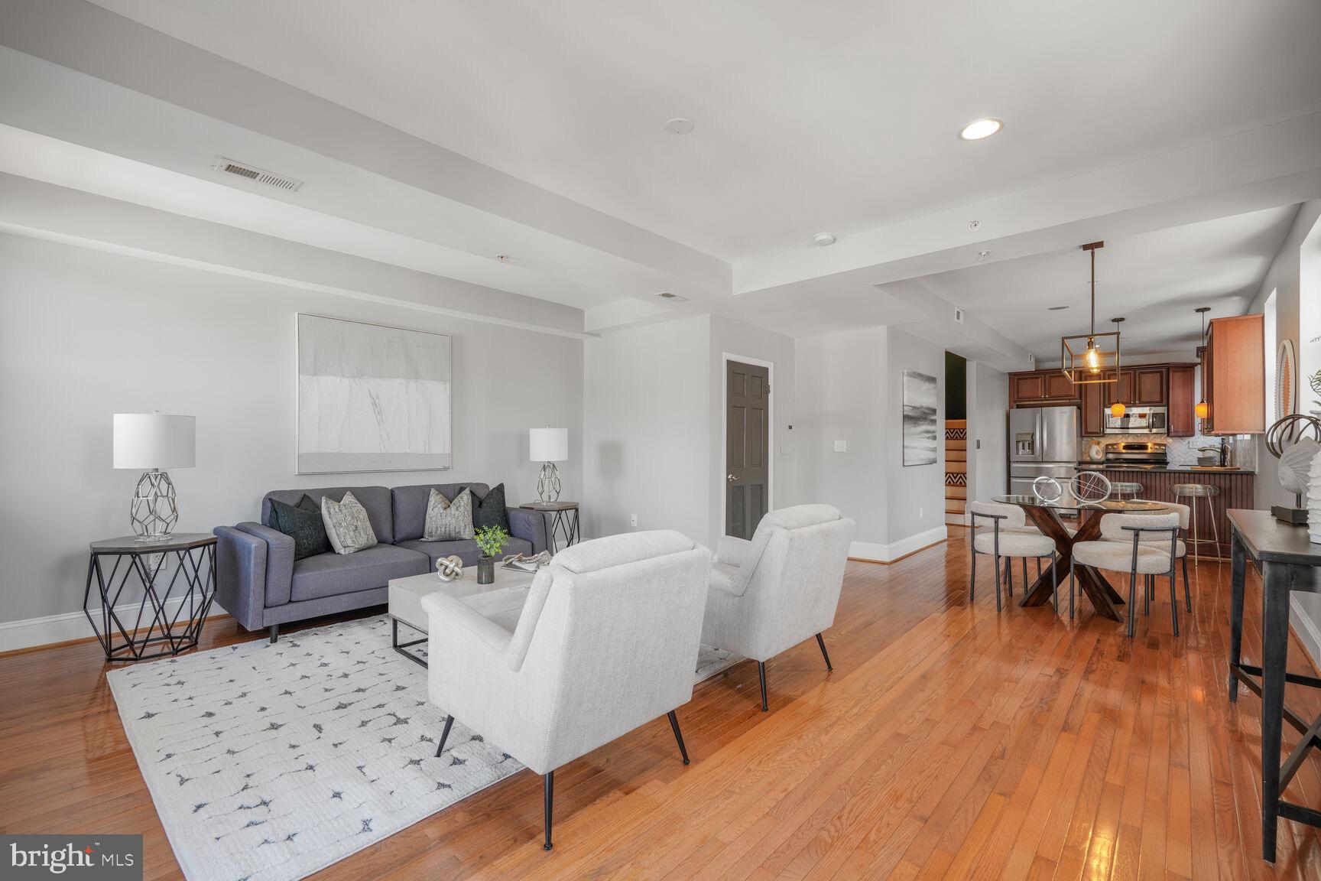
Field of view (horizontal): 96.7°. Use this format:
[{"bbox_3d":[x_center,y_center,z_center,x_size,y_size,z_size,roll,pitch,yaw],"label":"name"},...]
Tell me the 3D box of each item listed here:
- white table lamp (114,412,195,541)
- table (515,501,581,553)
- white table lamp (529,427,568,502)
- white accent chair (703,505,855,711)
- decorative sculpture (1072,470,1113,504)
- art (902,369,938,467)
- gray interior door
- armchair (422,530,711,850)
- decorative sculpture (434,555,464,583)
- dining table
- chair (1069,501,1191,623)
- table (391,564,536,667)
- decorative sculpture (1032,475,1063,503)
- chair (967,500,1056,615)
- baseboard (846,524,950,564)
[{"bbox_3d":[-3.024,0.207,3.513,0.370,0.765,0.370,0,-1,42],"label":"white table lamp"},{"bbox_3d":[-1.031,0.919,5.460,0.575,0.630,0.575,0,-1,42],"label":"table"},{"bbox_3d":[-1.111,0.239,5.846,0.375,0.765,0.375,0,-1,0],"label":"white table lamp"},{"bbox_3d":[0.471,0.771,3.078,0.850,0.890,0.730,0,-1,42],"label":"white accent chair"},{"bbox_3d":[3.209,0.350,4.382,0.250,0.236,0.100,0,-1,38],"label":"decorative sculpture"},{"bbox_3d":[2.950,-0.234,6.651,0.040,1.020,1.110,0,-1,42],"label":"art"},{"bbox_3d":[0.857,0.239,5.790,0.050,2.020,0.765,0,-1,42],"label":"gray interior door"},{"bbox_3d":[-0.343,0.767,2.170,0.860,0.875,0.730,0,-1,42],"label":"armchair"},{"bbox_3d":[-1.212,0.738,3.345,0.145,0.135,0.150,0,-1,42],"label":"decorative sculpture"},{"bbox_3d":[3.141,0.856,4.451,1.110,0.760,1.110,0,-1,42],"label":"dining table"},{"bbox_3d":[3.596,0.855,4.372,0.500,0.765,0.520,0,0,-1],"label":"chair"},{"bbox_3d":[-0.914,1.007,3.559,0.670,0.400,1.160,0,-1,42],"label":"table"},{"bbox_3d":[2.965,0.374,4.492,0.200,0.205,0.070,0,0,34],"label":"decorative sculpture"},{"bbox_3d":[2.639,0.849,4.401,0.520,0.765,0.510,0,0,-7],"label":"chair"},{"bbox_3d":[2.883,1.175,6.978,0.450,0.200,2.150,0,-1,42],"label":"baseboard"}]

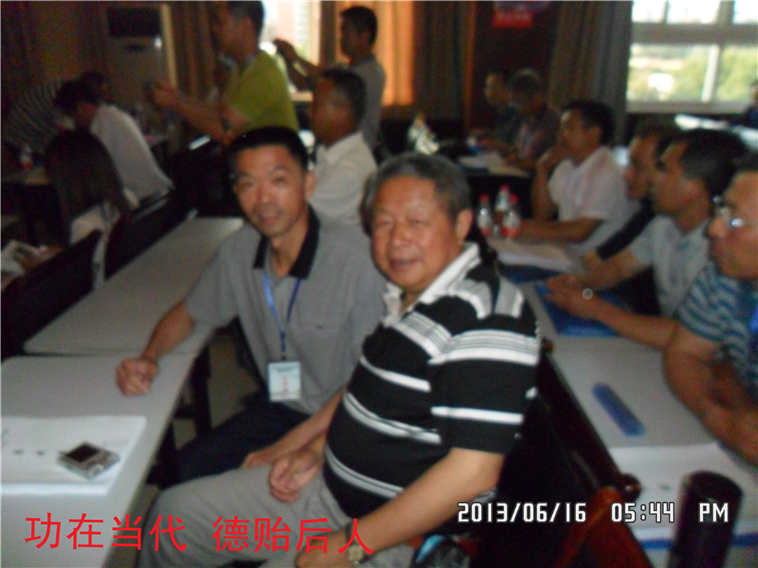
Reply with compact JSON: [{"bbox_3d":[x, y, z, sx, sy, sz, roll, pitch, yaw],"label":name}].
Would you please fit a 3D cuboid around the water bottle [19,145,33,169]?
[{"bbox_3d":[-2.371,-0.868,3.929,0.064,0.180,0.064,0,22,0],"label":"water bottle"}]

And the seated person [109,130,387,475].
[{"bbox_3d":[-0.230,0.256,1.578,0.700,1.300,0.560,-21,30,-41],"label":"seated person"}]

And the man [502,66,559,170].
[{"bbox_3d":[0.860,-0.616,3.696,0.650,1.290,0.500,-2,23,-5],"label":"man"}]

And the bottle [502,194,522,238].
[{"bbox_3d":[0.554,-0.287,2.417,0.063,0.190,0.063,0,22,0],"label":"bottle"}]

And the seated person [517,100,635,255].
[{"bbox_3d":[0.900,-0.162,2.639,0.650,1.260,0.500,-3,23,-7],"label":"seated person"}]

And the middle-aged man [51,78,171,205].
[{"bbox_3d":[-1.220,-0.299,2.876,0.780,1.250,0.520,0,22,0],"label":"middle-aged man"}]

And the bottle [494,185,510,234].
[{"bbox_3d":[0.528,-0.310,2.467,0.063,0.195,0.063,0,22,0],"label":"bottle"}]

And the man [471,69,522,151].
[{"bbox_3d":[0.860,-0.803,4.159,0.650,1.280,0.500,-2,23,-5],"label":"man"}]

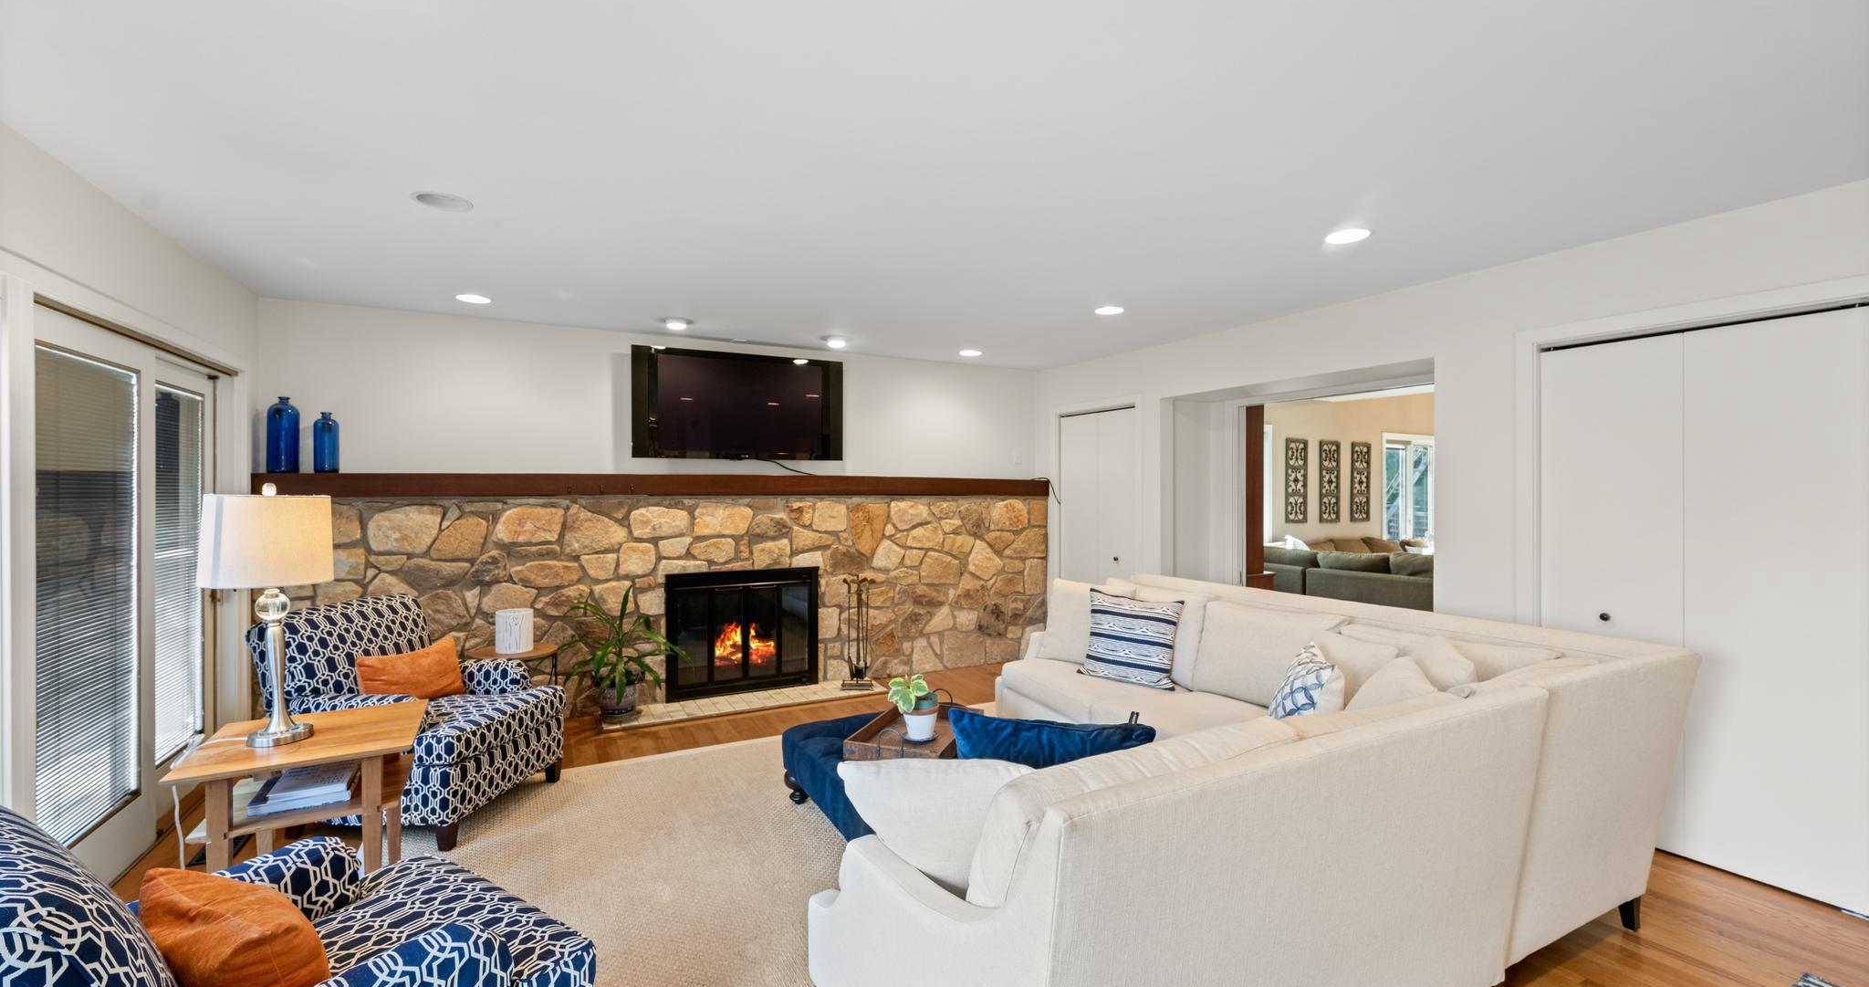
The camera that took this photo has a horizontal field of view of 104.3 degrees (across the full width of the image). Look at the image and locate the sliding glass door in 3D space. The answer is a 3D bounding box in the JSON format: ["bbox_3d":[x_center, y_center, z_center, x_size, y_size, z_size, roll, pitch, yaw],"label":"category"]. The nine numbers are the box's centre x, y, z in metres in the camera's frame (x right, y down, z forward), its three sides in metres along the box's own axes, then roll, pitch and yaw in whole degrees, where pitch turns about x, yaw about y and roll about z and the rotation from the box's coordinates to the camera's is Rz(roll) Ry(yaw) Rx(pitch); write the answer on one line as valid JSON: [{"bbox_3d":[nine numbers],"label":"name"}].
[{"bbox_3d":[-3.132,0.400,2.883,0.090,1.990,1.520,0,0,-28],"label":"sliding glass door"}]

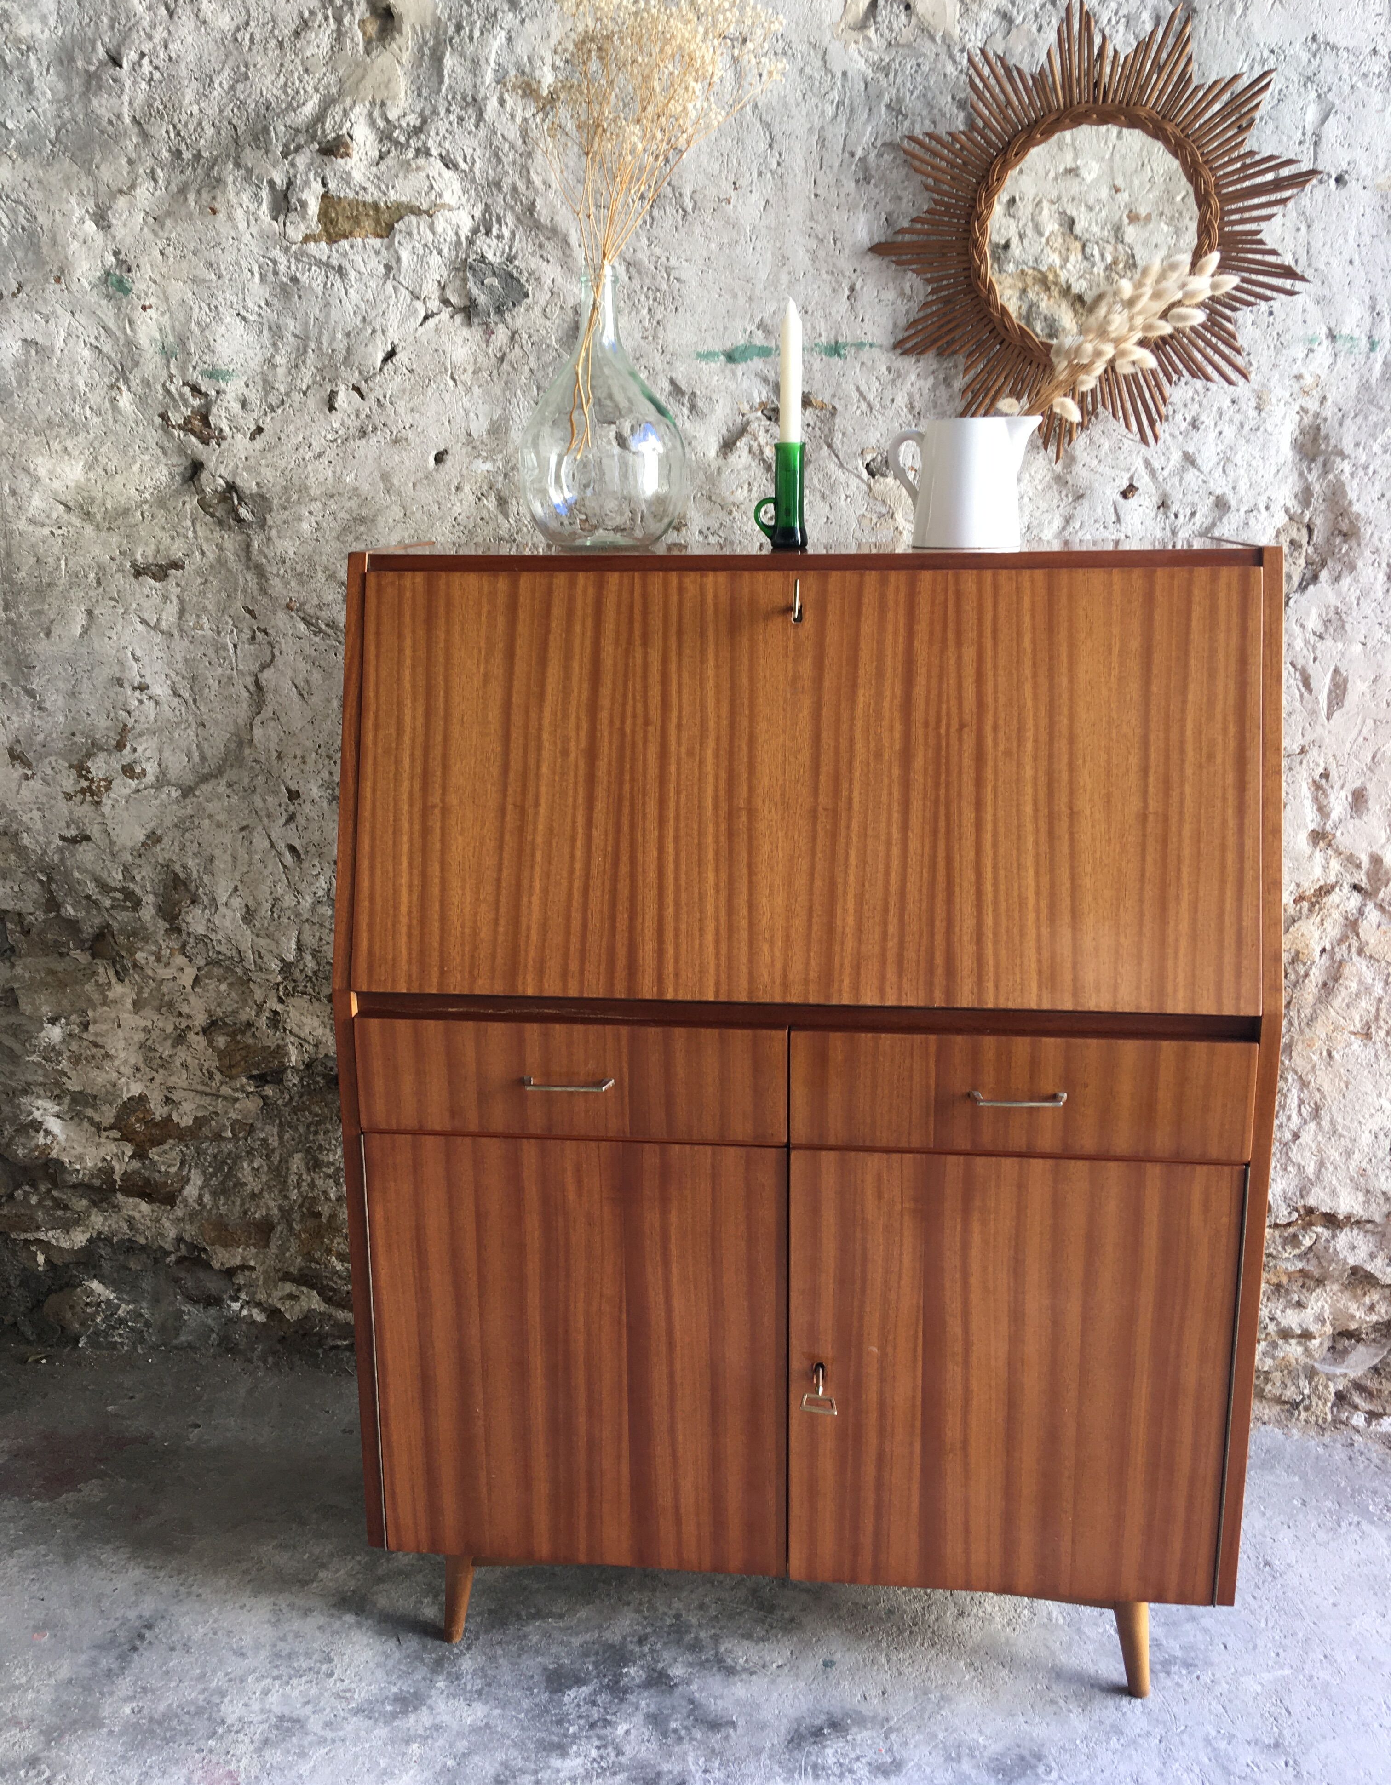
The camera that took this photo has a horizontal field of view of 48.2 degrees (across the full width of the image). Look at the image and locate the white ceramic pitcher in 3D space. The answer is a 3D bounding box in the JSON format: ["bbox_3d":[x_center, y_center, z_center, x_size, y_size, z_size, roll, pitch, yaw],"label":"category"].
[{"bbox_3d":[0.280,-0.428,1.626,0.157,0.131,0.113,1,14,6],"label":"white ceramic pitcher"}]

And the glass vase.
[{"bbox_3d":[-0.099,-0.511,1.653,0.182,0.288,0.182,1,14,6],"label":"glass vase"}]

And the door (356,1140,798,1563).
[{"bbox_3d":[-0.121,0.476,1.598,0.430,0.479,0.022,1,14,6],"label":"door"}]

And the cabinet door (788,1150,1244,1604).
[{"bbox_3d":[0.310,0.486,1.551,0.432,0.481,0.022,1,14,6],"label":"cabinet door"}]

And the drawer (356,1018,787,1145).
[{"bbox_3d":[-0.108,0.152,1.644,0.425,0.118,0.312,1,14,6],"label":"drawer"}]

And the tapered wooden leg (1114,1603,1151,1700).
[{"bbox_3d":[0.462,0.790,1.647,0.036,0.127,0.036,-8,5,8],"label":"tapered wooden leg"}]

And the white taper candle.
[{"bbox_3d":[0.099,-0.529,1.616,0.022,0.165,0.022,1,14,6],"label":"white taper candle"}]

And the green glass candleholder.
[{"bbox_3d":[0.091,-0.420,1.645,0.057,0.110,0.038,1,14,6],"label":"green glass candleholder"}]

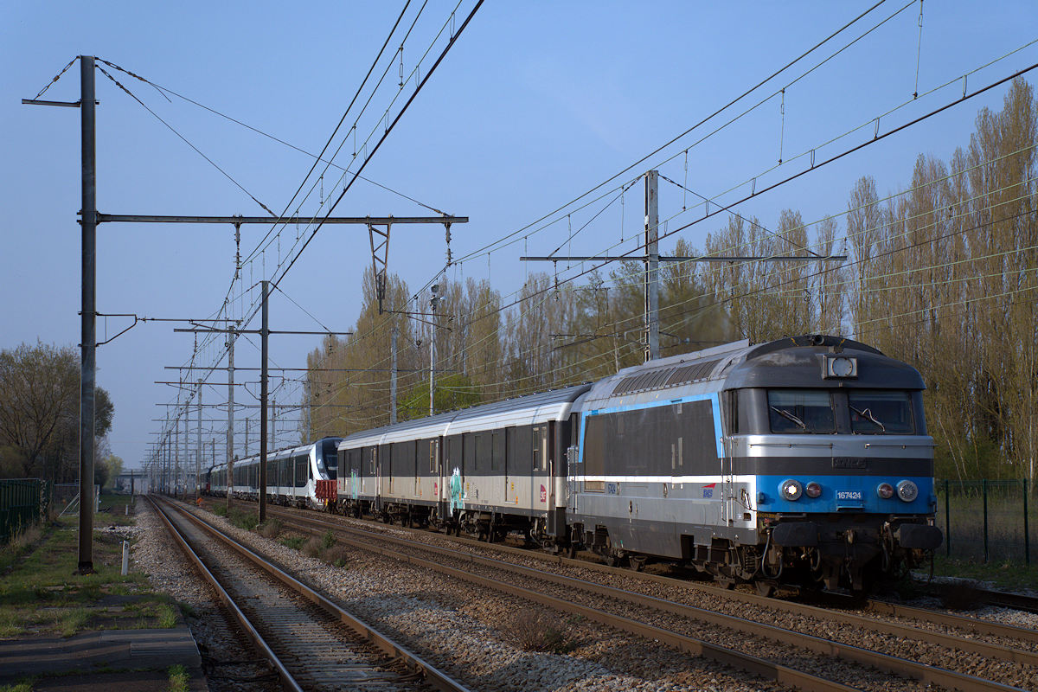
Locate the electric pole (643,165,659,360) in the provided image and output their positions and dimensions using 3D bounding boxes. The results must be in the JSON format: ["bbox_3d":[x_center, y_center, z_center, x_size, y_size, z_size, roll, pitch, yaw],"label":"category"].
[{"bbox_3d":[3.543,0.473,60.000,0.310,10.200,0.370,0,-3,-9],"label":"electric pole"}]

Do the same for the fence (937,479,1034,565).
[{"bbox_3d":[11.599,4.373,56.000,0.090,2.050,6.400,0,-3,-9],"label":"fence"}]

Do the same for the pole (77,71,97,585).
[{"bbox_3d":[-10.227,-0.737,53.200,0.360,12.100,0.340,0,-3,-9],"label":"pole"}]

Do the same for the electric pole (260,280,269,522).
[{"bbox_3d":[-10.485,2.348,92.500,0.300,10.000,0.300,0,-3,-9],"label":"electric pole"}]

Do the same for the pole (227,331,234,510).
[{"bbox_3d":[-15.980,4.142,124.500,0.330,10.100,0.330,0,-3,-9],"label":"pole"}]

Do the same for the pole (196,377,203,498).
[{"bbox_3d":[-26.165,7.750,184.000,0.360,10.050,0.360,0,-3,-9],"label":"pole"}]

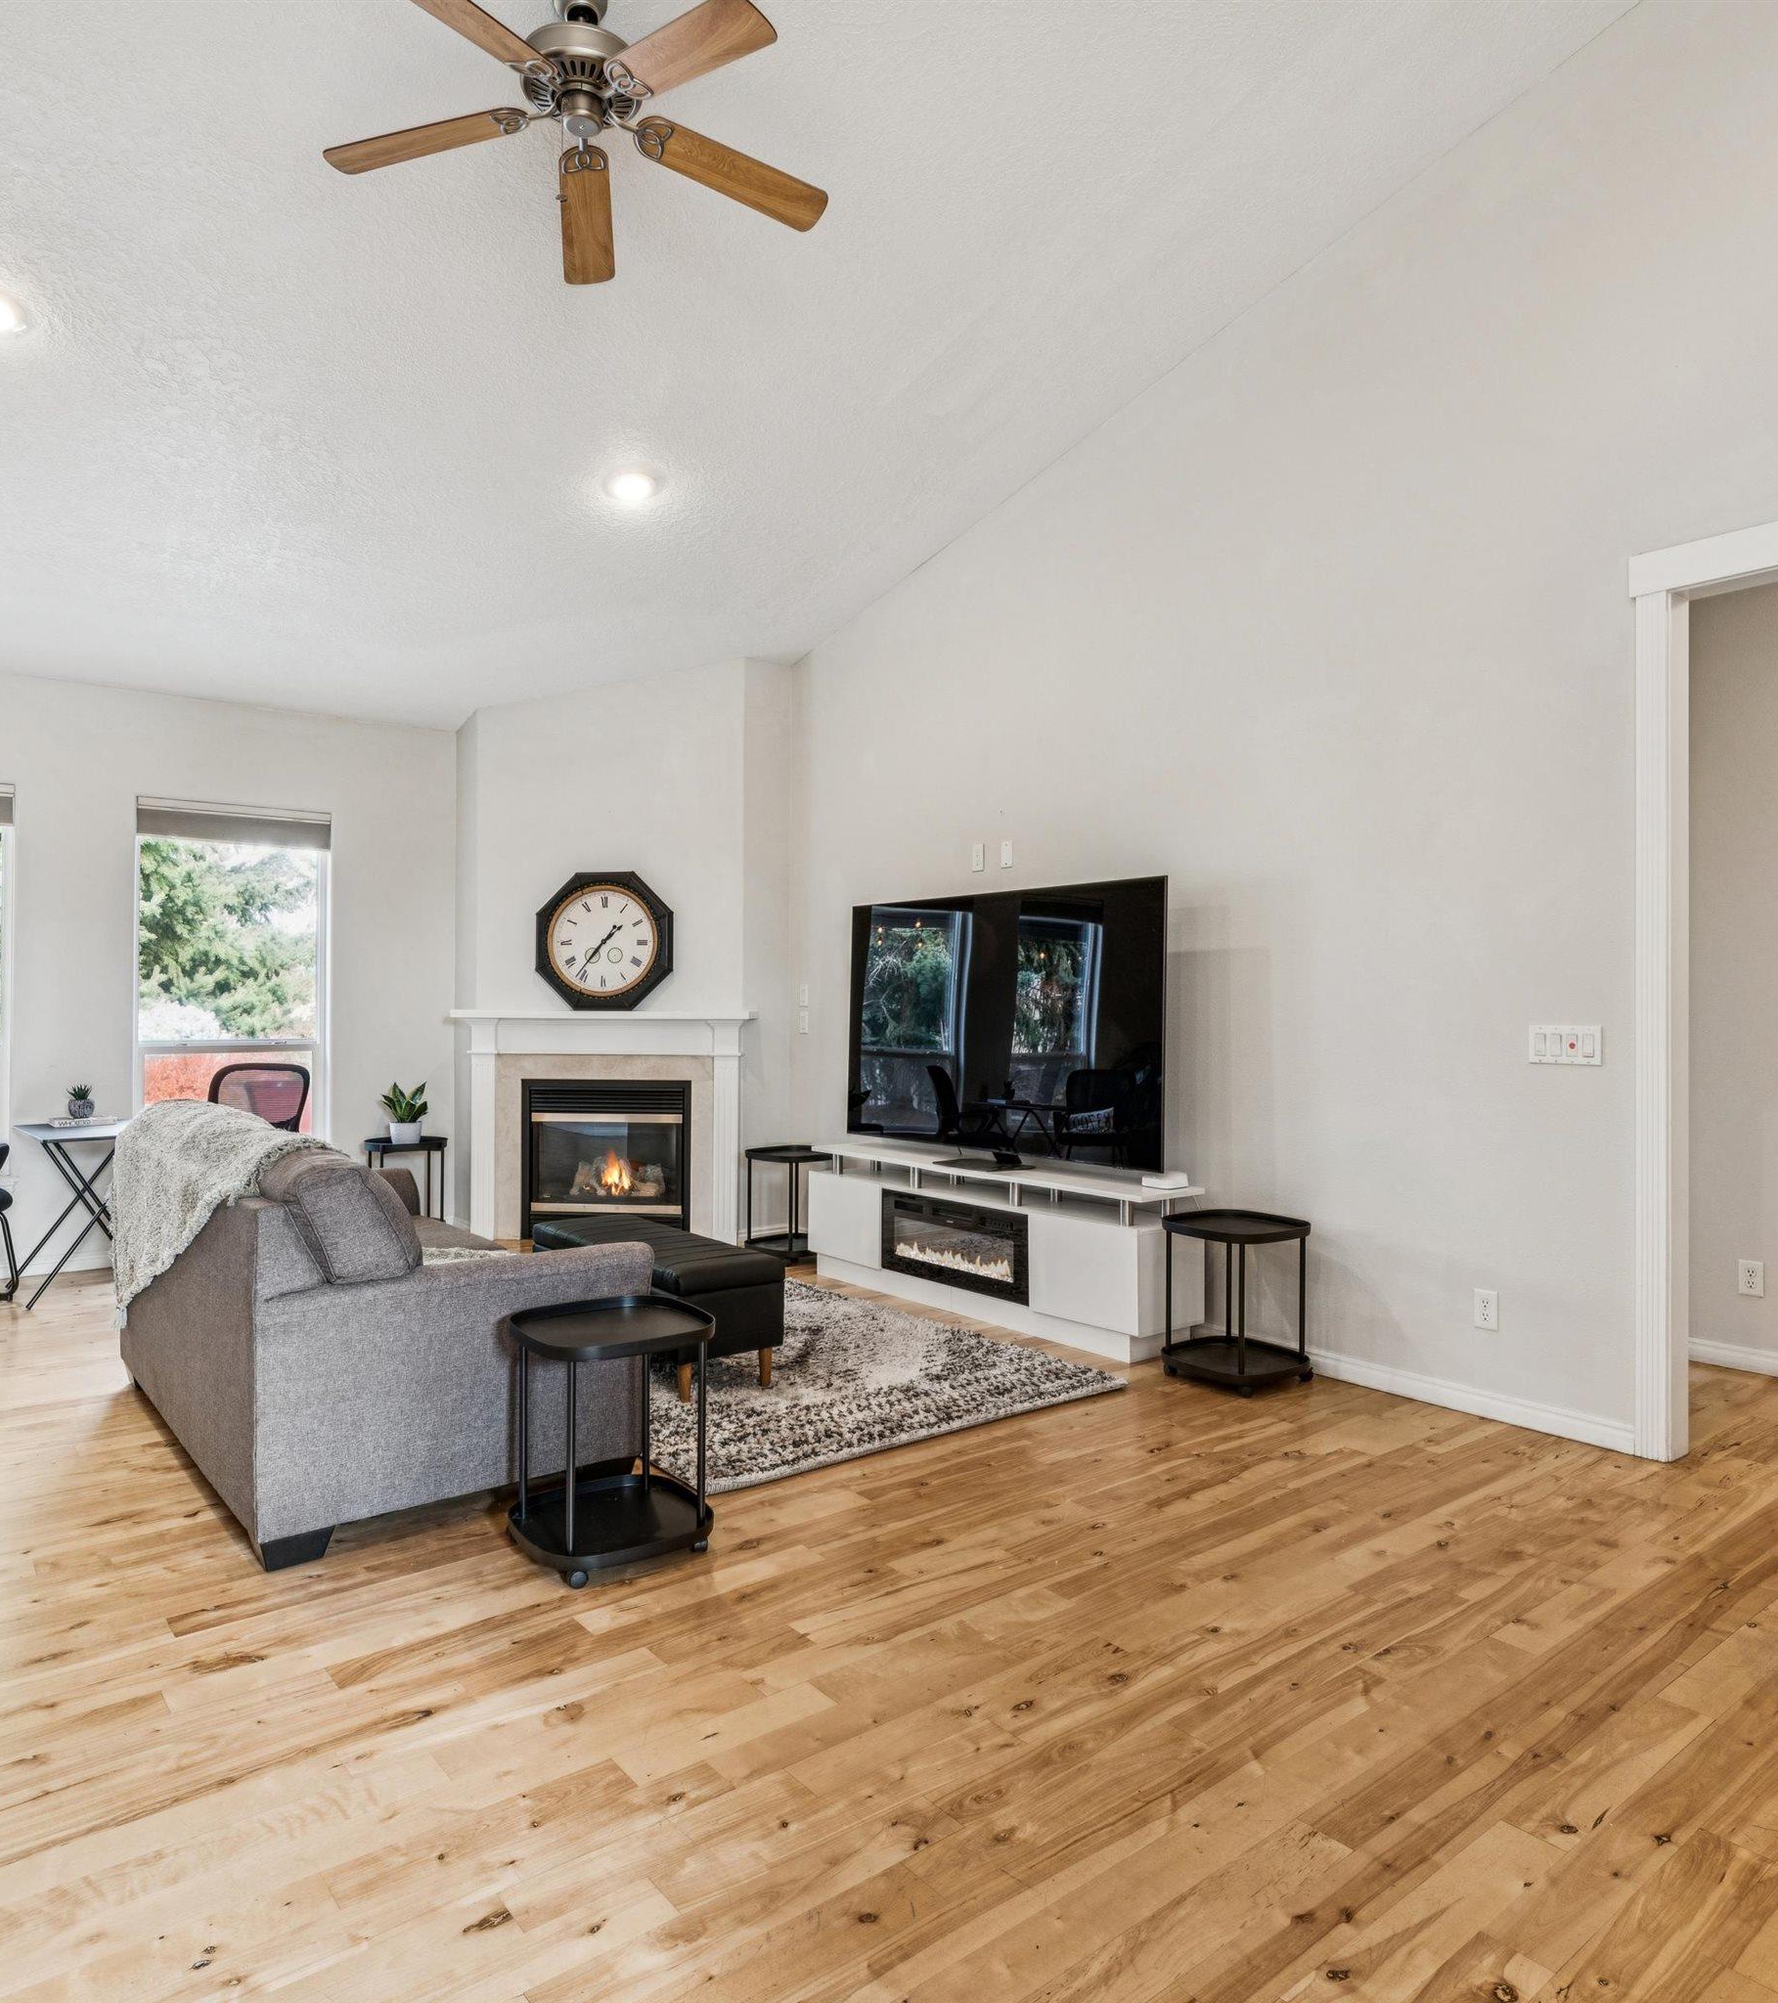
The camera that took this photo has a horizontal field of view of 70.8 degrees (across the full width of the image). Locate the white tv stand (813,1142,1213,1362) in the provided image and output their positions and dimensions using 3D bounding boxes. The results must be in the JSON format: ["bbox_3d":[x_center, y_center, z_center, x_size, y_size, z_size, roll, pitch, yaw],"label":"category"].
[{"bbox_3d":[0.396,0.985,5.203,0.380,0.590,1.980,0,0,-38],"label":"white tv stand"}]

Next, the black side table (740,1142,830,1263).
[{"bbox_3d":[-0.471,1.016,6.213,0.410,0.535,0.415,0,0,-41],"label":"black side table"}]

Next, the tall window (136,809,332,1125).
[{"bbox_3d":[-3.265,-0.101,6.269,0.870,1.755,0.110,0,0,-36],"label":"tall window"}]

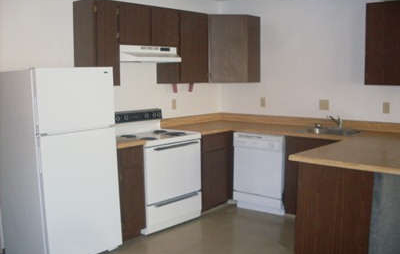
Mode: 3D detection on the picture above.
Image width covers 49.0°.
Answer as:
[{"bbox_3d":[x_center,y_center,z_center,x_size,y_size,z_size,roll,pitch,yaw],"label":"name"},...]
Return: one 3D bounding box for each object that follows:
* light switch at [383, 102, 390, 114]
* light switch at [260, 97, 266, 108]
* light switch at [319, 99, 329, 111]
[{"bbox_3d":[1.847,-0.192,4.358,0.071,0.115,0.013,5,9,41],"label":"light switch"},{"bbox_3d":[0.756,-0.300,5.315,0.071,0.115,0.013,5,9,41],"label":"light switch"},{"bbox_3d":[1.351,-0.241,4.793,0.116,0.115,0.013,5,9,41],"label":"light switch"}]

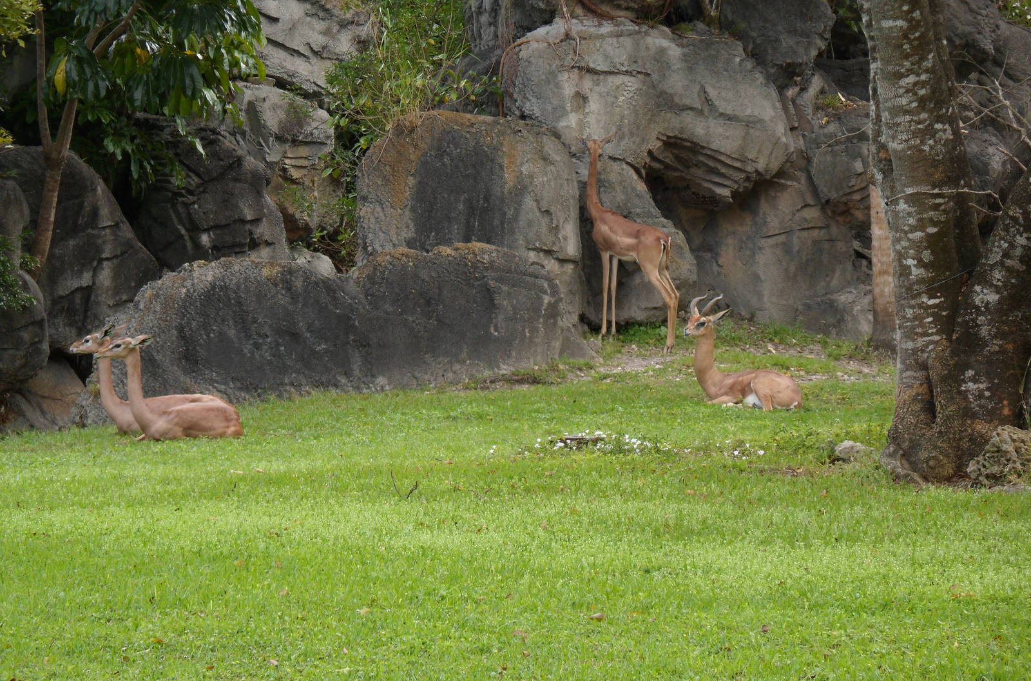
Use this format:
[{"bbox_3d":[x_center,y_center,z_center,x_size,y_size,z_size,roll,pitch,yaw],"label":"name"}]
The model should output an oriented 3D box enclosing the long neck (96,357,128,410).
[{"bbox_3d":[-2.556,0.268,38.000,0.195,0.350,0.110,0,2,0],"label":"long neck"}]

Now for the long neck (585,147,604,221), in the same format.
[{"bbox_3d":[0.577,-1.135,43.500,0.090,0.530,0.140,-1,2,-37],"label":"long neck"}]

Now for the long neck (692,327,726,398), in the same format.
[{"bbox_3d":[1.308,0.150,40.500,0.210,0.475,0.130,0,2,-12],"label":"long neck"}]

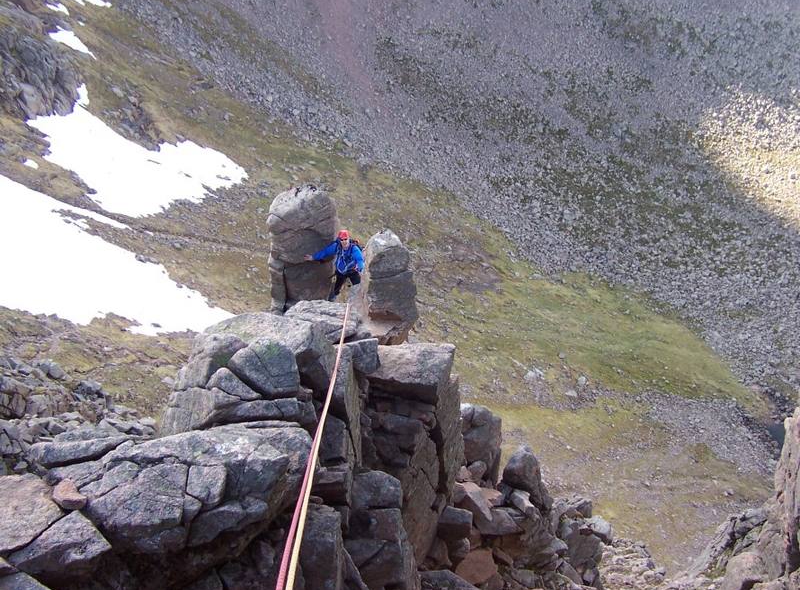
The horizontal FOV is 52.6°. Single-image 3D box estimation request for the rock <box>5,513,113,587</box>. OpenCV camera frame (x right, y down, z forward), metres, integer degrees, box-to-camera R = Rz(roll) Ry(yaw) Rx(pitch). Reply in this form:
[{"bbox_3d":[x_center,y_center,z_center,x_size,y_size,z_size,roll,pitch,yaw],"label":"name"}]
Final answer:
[{"bbox_3d":[-2.678,1.994,6.400,0.720,0.330,0.450,-6,26,-14],"label":"rock"}]

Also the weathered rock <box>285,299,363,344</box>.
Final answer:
[{"bbox_3d":[-1.234,0.423,13.300,1.200,0.400,0.950,2,25,5],"label":"weathered rock"}]

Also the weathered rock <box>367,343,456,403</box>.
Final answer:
[{"bbox_3d":[0.181,1.087,11.400,1.120,0.420,1.000,4,25,9],"label":"weathered rock"}]

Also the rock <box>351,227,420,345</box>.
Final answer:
[{"bbox_3d":[-0.241,-0.136,14.300,1.050,1.950,1.000,0,25,0],"label":"rock"}]

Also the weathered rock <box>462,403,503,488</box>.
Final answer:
[{"bbox_3d":[1.262,2.344,12.700,0.720,1.100,0.650,0,25,0],"label":"weathered rock"}]

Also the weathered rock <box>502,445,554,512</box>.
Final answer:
[{"bbox_3d":[1.938,2.759,12.200,0.700,0.800,0.600,6,26,14],"label":"weathered rock"}]

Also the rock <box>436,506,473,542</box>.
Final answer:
[{"bbox_3d":[0.777,3.244,11.500,0.500,0.320,0.450,4,25,9],"label":"rock"}]

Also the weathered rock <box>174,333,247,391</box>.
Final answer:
[{"bbox_3d":[-2.254,0.803,9.700,0.780,0.520,0.600,0,25,0],"label":"weathered rock"}]

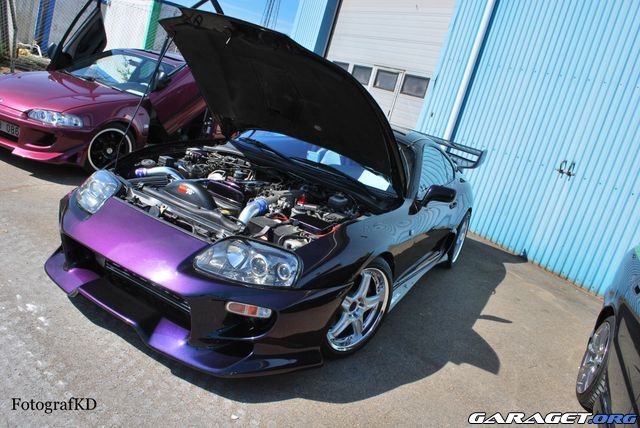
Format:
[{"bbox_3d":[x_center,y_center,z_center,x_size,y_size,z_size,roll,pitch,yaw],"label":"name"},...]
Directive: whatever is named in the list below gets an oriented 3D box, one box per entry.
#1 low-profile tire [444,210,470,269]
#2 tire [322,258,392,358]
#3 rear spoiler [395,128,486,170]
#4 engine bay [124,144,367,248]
[{"bbox_3d":[1.330,0.230,4.935,0.255,0.625,0.625,21,15,25],"label":"low-profile tire"},{"bbox_3d":[0.145,0.490,2.727,0.620,0.620,0.235,-1,20,-46],"label":"tire"},{"bbox_3d":[1.272,-0.812,5.798,1.440,0.310,0.400,21,15,25],"label":"rear spoiler"},{"bbox_3d":[-0.490,-0.031,2.888,1.340,0.430,1.120,21,15,25],"label":"engine bay"}]

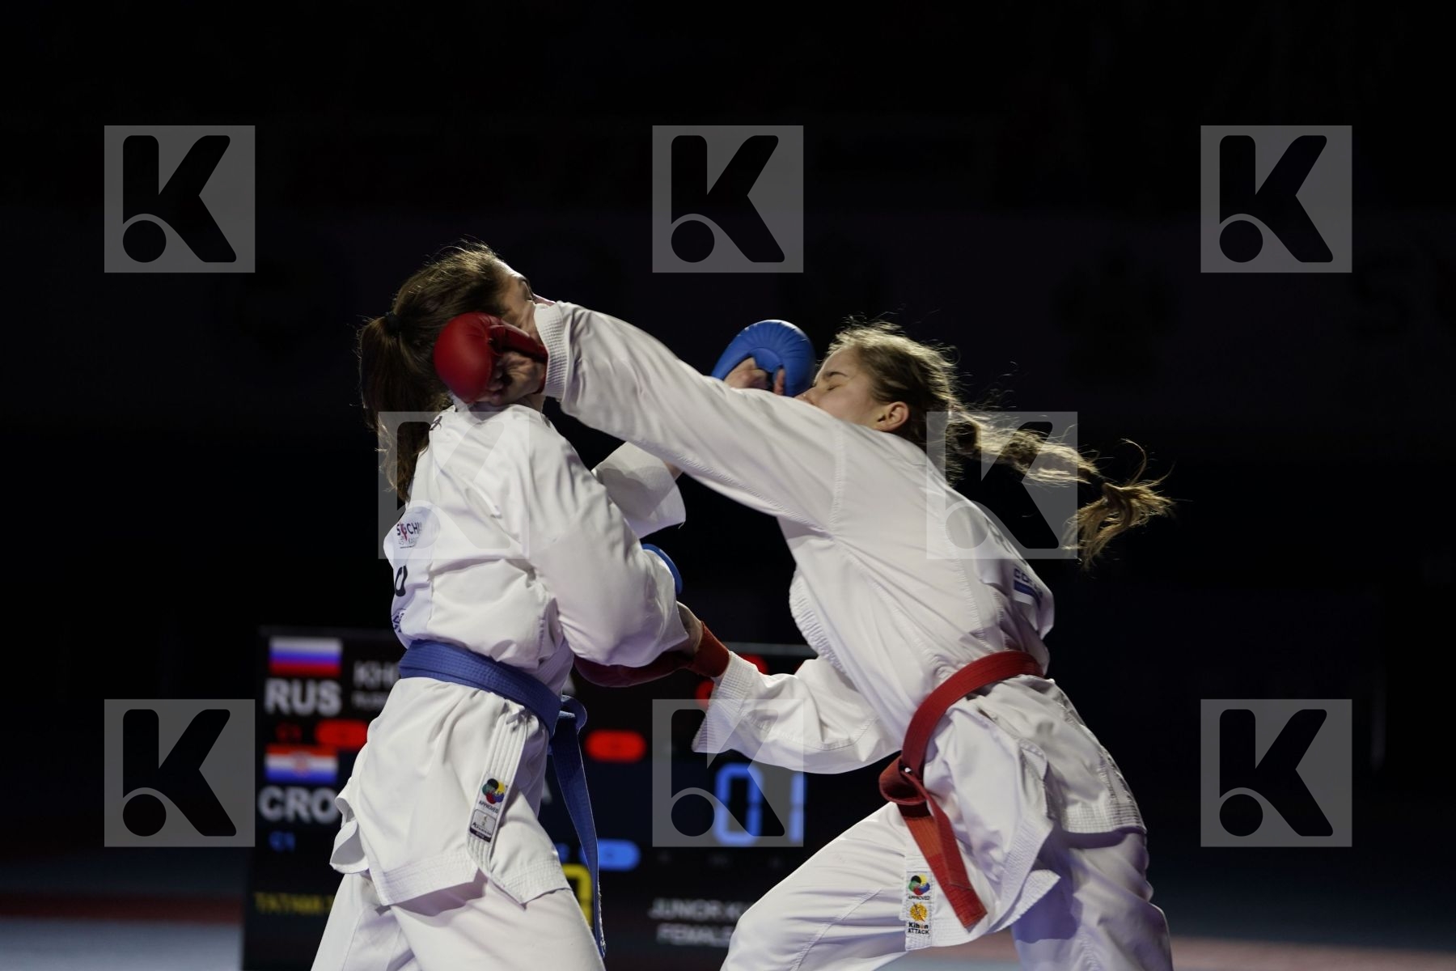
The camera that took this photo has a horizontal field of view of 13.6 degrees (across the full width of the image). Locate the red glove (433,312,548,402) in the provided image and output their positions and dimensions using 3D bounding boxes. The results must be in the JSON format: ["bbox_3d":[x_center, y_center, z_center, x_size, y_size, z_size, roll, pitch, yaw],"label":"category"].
[{"bbox_3d":[-0.334,-0.184,8.820,0.190,0.125,0.125,12,6,6],"label":"red glove"}]

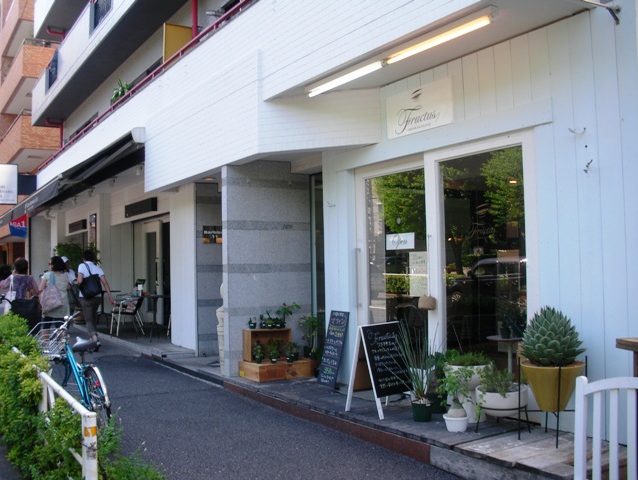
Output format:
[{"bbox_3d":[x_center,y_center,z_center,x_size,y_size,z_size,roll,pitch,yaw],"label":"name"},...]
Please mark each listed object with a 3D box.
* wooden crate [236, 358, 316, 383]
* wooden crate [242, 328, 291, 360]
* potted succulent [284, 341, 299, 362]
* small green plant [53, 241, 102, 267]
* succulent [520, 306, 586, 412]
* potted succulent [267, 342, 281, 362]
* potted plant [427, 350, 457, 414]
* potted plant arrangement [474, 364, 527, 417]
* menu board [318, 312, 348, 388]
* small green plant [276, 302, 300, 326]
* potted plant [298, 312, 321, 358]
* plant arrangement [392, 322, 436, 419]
[{"bbox_3d":[-0.508,1.496,7.673,0.670,0.180,0.480,0,-3,-33],"label":"wooden crate"},{"bbox_3d":[-0.606,1.243,7.921,0.500,0.345,0.180,0,-2,-28],"label":"wooden crate"},{"bbox_3d":[-0.316,1.293,7.650,0.169,0.223,0.170,0,-3,-33],"label":"potted succulent"},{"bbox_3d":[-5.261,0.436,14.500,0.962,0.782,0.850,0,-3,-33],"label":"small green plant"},{"bbox_3d":[1.666,0.853,4.749,0.471,0.720,0.470,-2,-2,19],"label":"succulent"},{"bbox_3d":[-0.511,1.286,7.594,0.165,0.234,0.140,-1,-2,-4],"label":"potted succulent"},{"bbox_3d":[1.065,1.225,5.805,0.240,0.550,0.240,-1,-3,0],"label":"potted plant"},{"bbox_3d":[1.405,1.156,5.097,0.398,0.409,0.390,-2,-2,15],"label":"potted plant arrangement"},{"bbox_3d":[0.157,1.159,7.092,0.030,0.797,0.373,16,-10,-28],"label":"menu board"},{"bbox_3d":[-0.392,0.939,8.282,0.270,0.300,0.240,-1,-3,-3],"label":"small green plant"},{"bbox_3d":[-0.119,1.194,8.319,0.270,0.540,0.270,-1,-3,-1],"label":"potted plant"},{"bbox_3d":[0.776,1.057,5.350,0.355,0.795,0.380,-1,-2,0],"label":"plant arrangement"}]

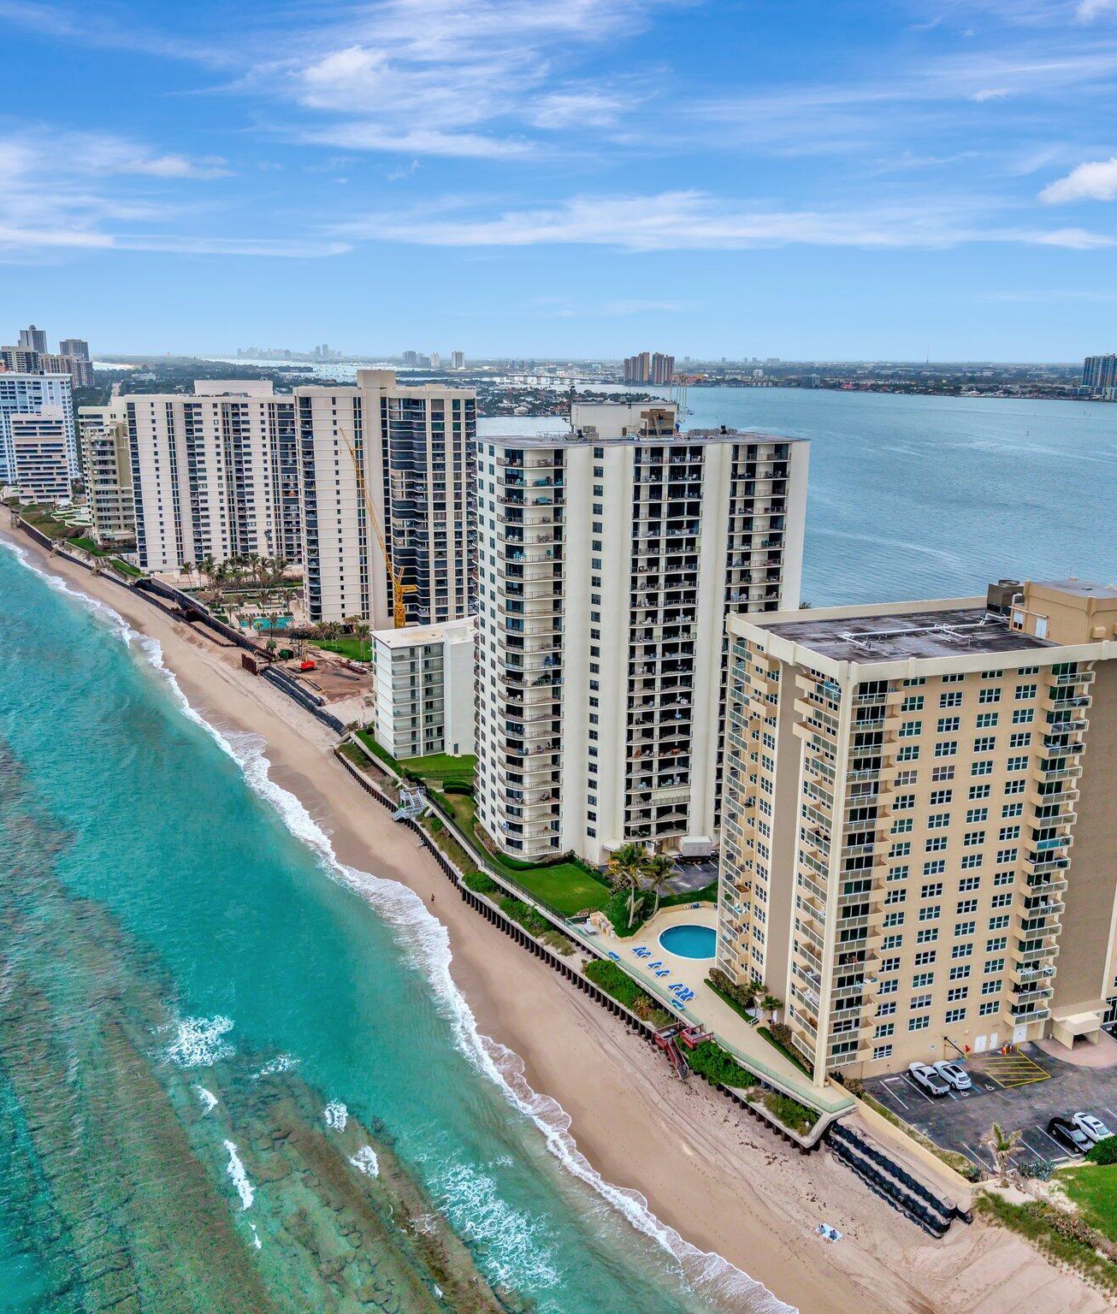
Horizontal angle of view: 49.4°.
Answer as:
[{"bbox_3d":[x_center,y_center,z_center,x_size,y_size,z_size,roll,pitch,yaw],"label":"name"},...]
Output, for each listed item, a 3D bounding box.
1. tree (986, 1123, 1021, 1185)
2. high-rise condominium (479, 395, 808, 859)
[{"bbox_3d":[43.199,48.306,117.830,3.100,5.100,3.100,1,14,0],"label":"tree"},{"bbox_3d":[11.917,-4.238,190.695,48.500,69.000,23.500,-4,15,-19],"label":"high-rise condominium"}]

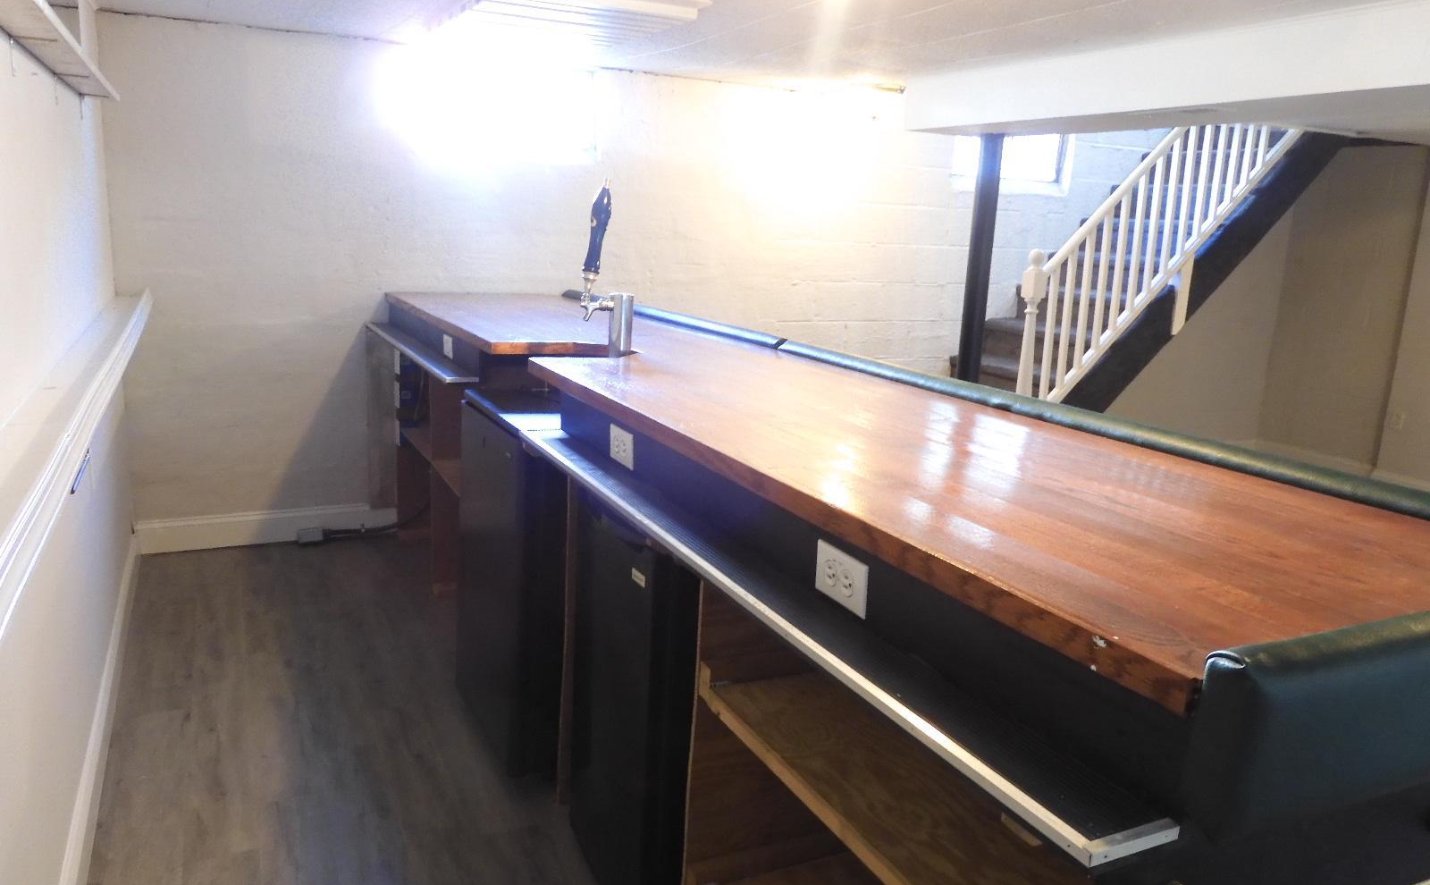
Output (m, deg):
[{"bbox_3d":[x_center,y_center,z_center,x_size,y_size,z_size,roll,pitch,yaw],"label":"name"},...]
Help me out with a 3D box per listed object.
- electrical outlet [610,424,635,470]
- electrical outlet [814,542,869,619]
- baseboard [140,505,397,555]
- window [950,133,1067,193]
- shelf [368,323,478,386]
[{"bbox_3d":[-0.185,0.008,1.949,0.008,0.070,0.117,-3,14,-26],"label":"electrical outlet"},{"bbox_3d":[0.160,0.174,1.269,0.008,0.070,0.115,-3,14,-26],"label":"electrical outlet"},{"bbox_3d":[-1.898,0.370,4.256,1.018,0.131,0.018,-3,14,-26],"label":"baseboard"},{"bbox_3d":[1.676,-1.595,5.593,0.830,0.378,0.100,-3,14,-26],"label":"window"},{"bbox_3d":[-1.103,-0.341,3.633,0.110,0.022,1.525,-3,14,-26],"label":"shelf"}]

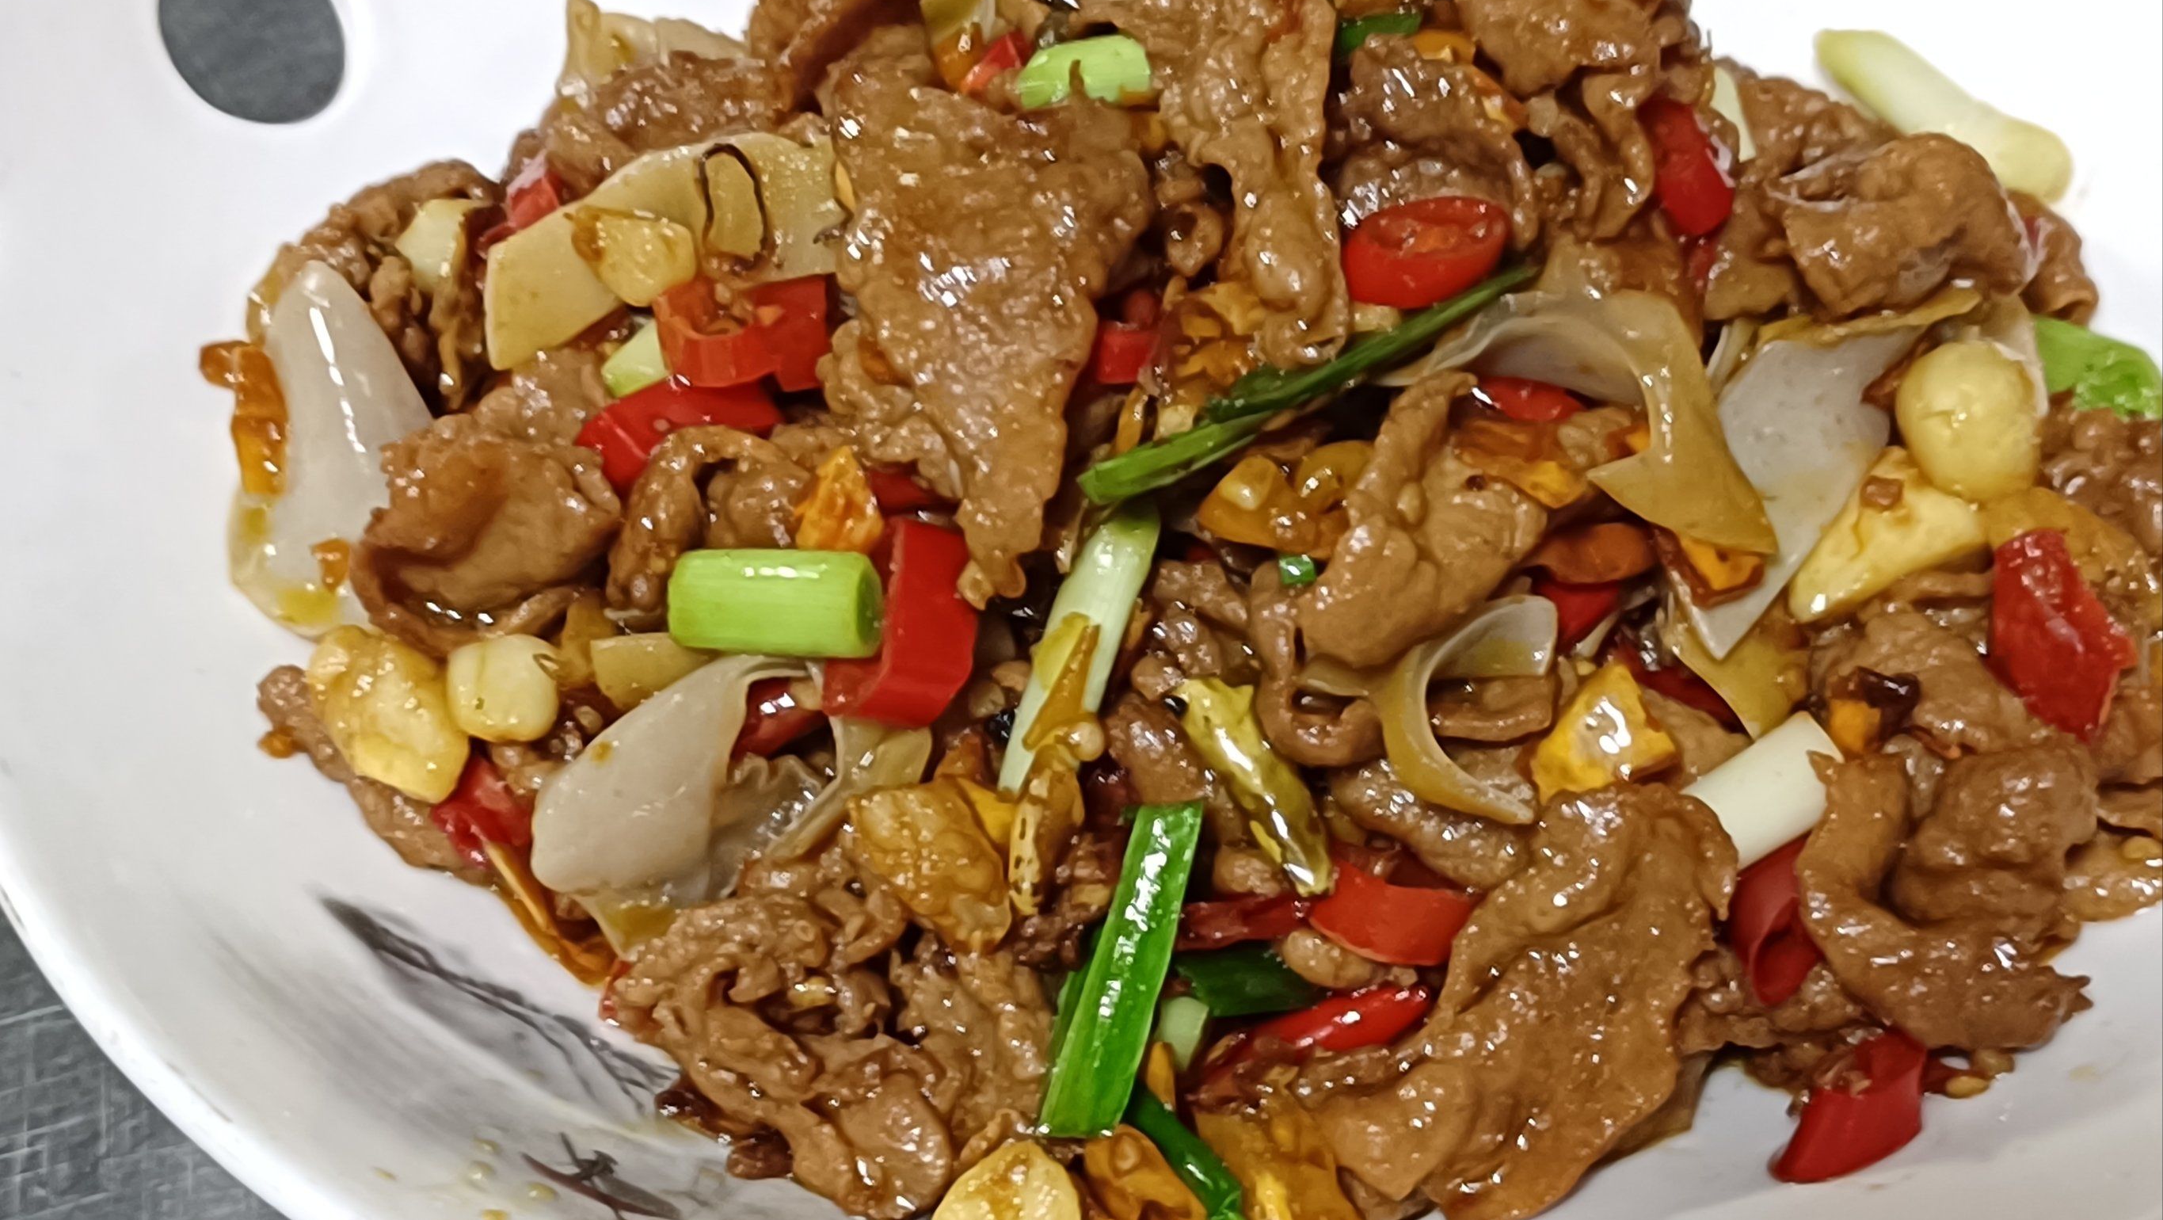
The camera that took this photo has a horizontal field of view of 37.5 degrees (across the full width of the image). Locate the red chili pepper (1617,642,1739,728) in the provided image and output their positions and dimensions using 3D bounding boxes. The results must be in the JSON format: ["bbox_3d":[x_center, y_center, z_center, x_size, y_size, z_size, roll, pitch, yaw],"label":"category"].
[{"bbox_3d":[0.072,0.009,0.385,0.017,0.008,0.009,30,67,10],"label":"red chili pepper"}]

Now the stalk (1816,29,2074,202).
[{"bbox_3d":[0.122,-0.071,0.453,0.037,0.011,0.011,35,54,14],"label":"stalk"}]

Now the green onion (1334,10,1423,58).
[{"bbox_3d":[0.039,-0.076,0.420,0.014,0.005,0.006,-14,66,-4],"label":"green onion"}]

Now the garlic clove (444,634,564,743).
[{"bbox_3d":[-0.066,0.009,0.365,0.013,0.012,0.012,2,50,-3],"label":"garlic clove"}]

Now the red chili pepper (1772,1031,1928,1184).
[{"bbox_3d":[0.089,0.058,0.367,0.021,0.012,0.013,-40,73,-13],"label":"red chili pepper"}]

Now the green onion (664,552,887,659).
[{"bbox_3d":[-0.036,-0.001,0.377,0.024,0.012,0.012,2,65,6],"label":"green onion"}]

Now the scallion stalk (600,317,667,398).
[{"bbox_3d":[-0.051,-0.029,0.374,0.014,0.009,0.009,-28,58,-25],"label":"scallion stalk"}]

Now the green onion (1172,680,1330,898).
[{"bbox_3d":[0.020,0.021,0.371,0.007,0.007,0.028,-26,72,-14],"label":"green onion"}]

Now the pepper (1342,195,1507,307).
[{"bbox_3d":[0.040,-0.042,0.371,0.019,0.009,0.011,-2,50,-6],"label":"pepper"}]

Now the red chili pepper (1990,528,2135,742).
[{"bbox_3d":[0.117,0.003,0.380,0.014,0.006,0.023,-15,64,-11],"label":"red chili pepper"}]

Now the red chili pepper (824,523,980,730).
[{"bbox_3d":[-0.020,0.002,0.348,0.012,0.015,0.023,16,64,-37],"label":"red chili pepper"}]

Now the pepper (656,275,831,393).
[{"bbox_3d":[-0.039,-0.032,0.369,0.020,0.009,0.012,2,50,-3],"label":"pepper"}]

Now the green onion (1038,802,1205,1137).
[{"bbox_3d":[0.005,0.041,0.362,0.010,0.006,0.040,16,71,5],"label":"green onion"}]

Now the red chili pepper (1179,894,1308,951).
[{"bbox_3d":[0.019,0.036,0.370,0.017,0.006,0.006,-14,66,-5],"label":"red chili pepper"}]

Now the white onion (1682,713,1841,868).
[{"bbox_3d":[0.075,0.021,0.355,0.021,0.011,0.011,-32,59,-27],"label":"white onion"}]

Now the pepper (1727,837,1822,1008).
[{"bbox_3d":[0.081,0.036,0.368,0.013,0.011,0.020,15,71,4],"label":"pepper"}]

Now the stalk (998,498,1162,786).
[{"bbox_3d":[0.000,0.004,0.376,0.009,0.008,0.038,22,72,7],"label":"stalk"}]

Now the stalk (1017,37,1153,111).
[{"bbox_3d":[0.000,-0.064,0.382,0.017,0.009,0.011,2,50,-3],"label":"stalk"}]

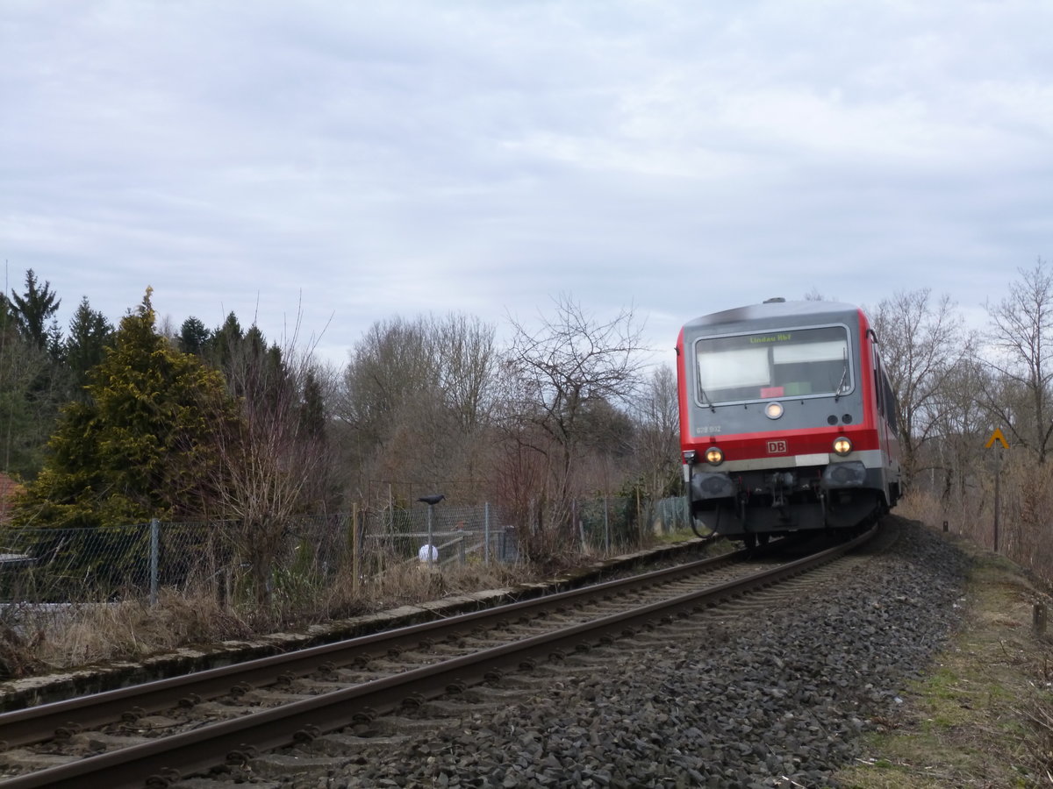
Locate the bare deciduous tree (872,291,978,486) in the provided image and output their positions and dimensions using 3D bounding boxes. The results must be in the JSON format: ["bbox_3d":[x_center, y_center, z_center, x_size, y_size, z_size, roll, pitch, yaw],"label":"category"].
[{"bbox_3d":[15.940,-0.160,75.000,4.500,8.300,4.400,0,-3,0],"label":"bare deciduous tree"}]

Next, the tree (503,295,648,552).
[{"bbox_3d":[0.830,0.490,31.000,2.450,4.350,2.400,0,-3,0],"label":"tree"}]

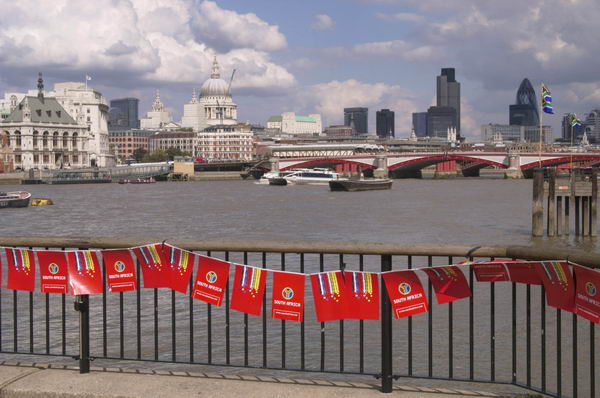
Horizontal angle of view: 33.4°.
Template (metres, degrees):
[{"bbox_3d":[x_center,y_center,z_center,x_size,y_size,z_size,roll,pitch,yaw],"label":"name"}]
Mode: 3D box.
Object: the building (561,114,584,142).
[{"bbox_3d":[556.095,-128.376,2030.000,50.000,95.000,50.000,1,2,14],"label":"building"}]

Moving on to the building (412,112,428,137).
[{"bbox_3d":[268.425,-136.006,2170.000,45.000,104.000,42.000,0,2,6],"label":"building"}]

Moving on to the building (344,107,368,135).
[{"bbox_3d":[106.390,-122.796,1880.000,45.000,99.000,36.000,0,2,3],"label":"building"}]

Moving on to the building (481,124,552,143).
[{"bbox_3d":[301.417,-82.141,1390.000,98.000,43.159,45.000,0,2,14],"label":"building"}]

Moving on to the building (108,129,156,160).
[{"bbox_3d":[-122.957,-37.481,720.000,36.000,26.000,22.000,0,2,-6],"label":"building"}]

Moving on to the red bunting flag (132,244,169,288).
[{"bbox_3d":[-0.954,0.442,6.391,0.205,0.260,0.040,-11,2,18],"label":"red bunting flag"}]

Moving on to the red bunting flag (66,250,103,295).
[{"bbox_3d":[-1.434,0.494,6.650,0.215,0.300,0.050,-2,10,11],"label":"red bunting flag"}]

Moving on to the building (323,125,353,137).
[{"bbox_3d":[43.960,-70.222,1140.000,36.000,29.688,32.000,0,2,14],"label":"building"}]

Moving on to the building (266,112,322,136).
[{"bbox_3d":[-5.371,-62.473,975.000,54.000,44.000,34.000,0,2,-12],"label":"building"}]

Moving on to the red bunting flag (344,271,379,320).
[{"bbox_3d":[0.368,0.579,5.959,0.210,0.287,0.035,0,2,18],"label":"red bunting flag"}]

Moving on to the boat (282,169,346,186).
[{"bbox_3d":[4.764,-7.392,328.000,22.000,5.000,5.500,-1,2,-30],"label":"boat"}]

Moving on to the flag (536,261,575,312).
[{"bbox_3d":[1.450,0.490,5.650,0.060,0.300,0.215,-18,12,-43],"label":"flag"}]

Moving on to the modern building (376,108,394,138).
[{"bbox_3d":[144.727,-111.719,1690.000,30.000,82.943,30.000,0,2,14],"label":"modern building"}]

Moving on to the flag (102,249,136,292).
[{"bbox_3d":[-1.224,0.487,6.750,0.205,0.280,0.050,-5,2,12],"label":"flag"}]

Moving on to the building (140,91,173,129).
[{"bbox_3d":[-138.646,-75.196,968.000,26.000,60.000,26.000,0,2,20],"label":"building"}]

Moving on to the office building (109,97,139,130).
[{"bbox_3d":[-314.121,-118.776,1787.000,40.000,125.000,32.000,0,2,24],"label":"office building"}]

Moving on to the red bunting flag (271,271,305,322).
[{"bbox_3d":[-0.076,0.623,6.350,0.210,0.300,0.030,3,2,15],"label":"red bunting flag"}]

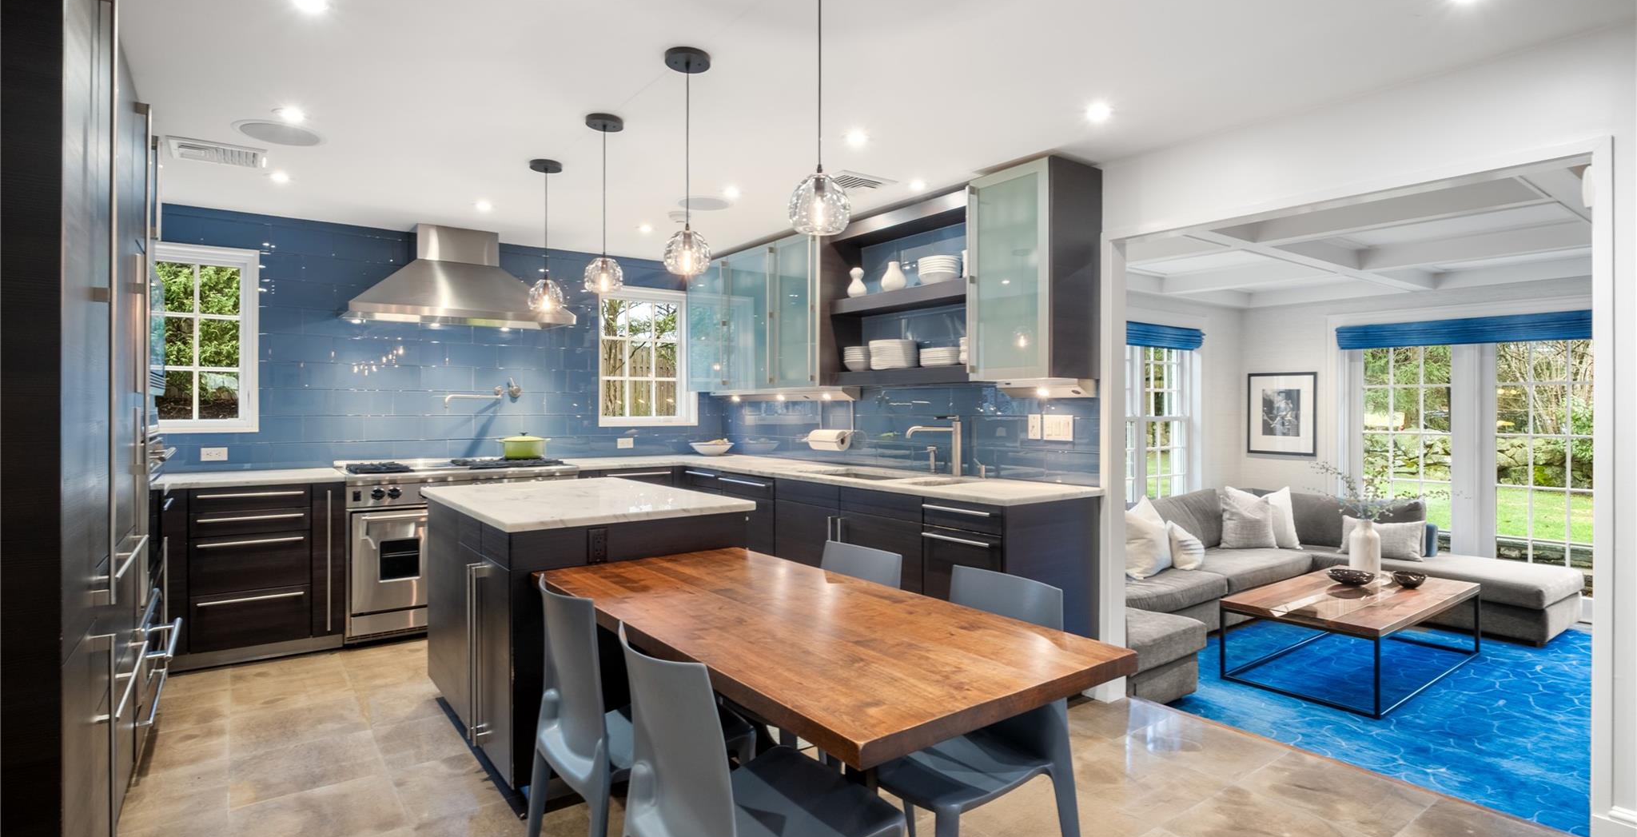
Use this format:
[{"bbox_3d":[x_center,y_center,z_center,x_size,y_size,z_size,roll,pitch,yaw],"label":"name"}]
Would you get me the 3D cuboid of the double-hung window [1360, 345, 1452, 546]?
[{"bbox_3d":[5.033,0.258,6.637,0.121,1.918,0.672,0,0,-37],"label":"double-hung window"}]

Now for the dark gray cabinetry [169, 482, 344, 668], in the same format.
[{"bbox_3d":[-2.939,0.773,4.060,0.698,0.896,0.607,0,0,-37],"label":"dark gray cabinetry"}]

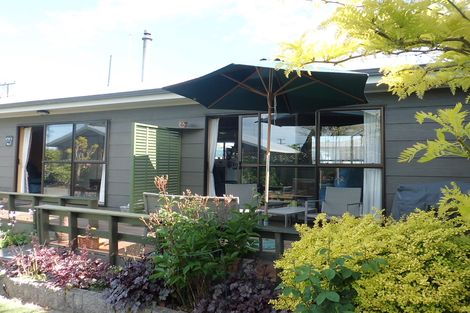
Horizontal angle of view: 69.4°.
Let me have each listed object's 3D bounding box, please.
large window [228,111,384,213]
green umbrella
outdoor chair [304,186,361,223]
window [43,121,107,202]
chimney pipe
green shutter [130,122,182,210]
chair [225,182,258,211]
[{"bbox_3d":[1.245,0.163,6.130,2.650,2.010,0.100,0,-3,23],"label":"large window"},{"bbox_3d":[0.440,-0.104,4.496,2.720,2.440,2.650,0,-3,23],"label":"green umbrella"},{"bbox_3d":[1.407,0.788,4.749,0.620,0.720,0.660,-1,-3,38],"label":"outdoor chair"},{"bbox_3d":[-3.962,0.159,8.386,2.180,2.000,0.100,0,-3,23],"label":"window"},{"bbox_3d":[-2.859,-3.242,11.000,0.330,1.720,0.330,0,-3,23],"label":"chimney pipe"},{"bbox_3d":[-1.454,0.283,6.453,0.060,1.700,1.360,0,-3,23],"label":"green shutter"},{"bbox_3d":[0.103,0.785,5.285,0.620,0.720,0.660,1,-3,-2],"label":"chair"}]

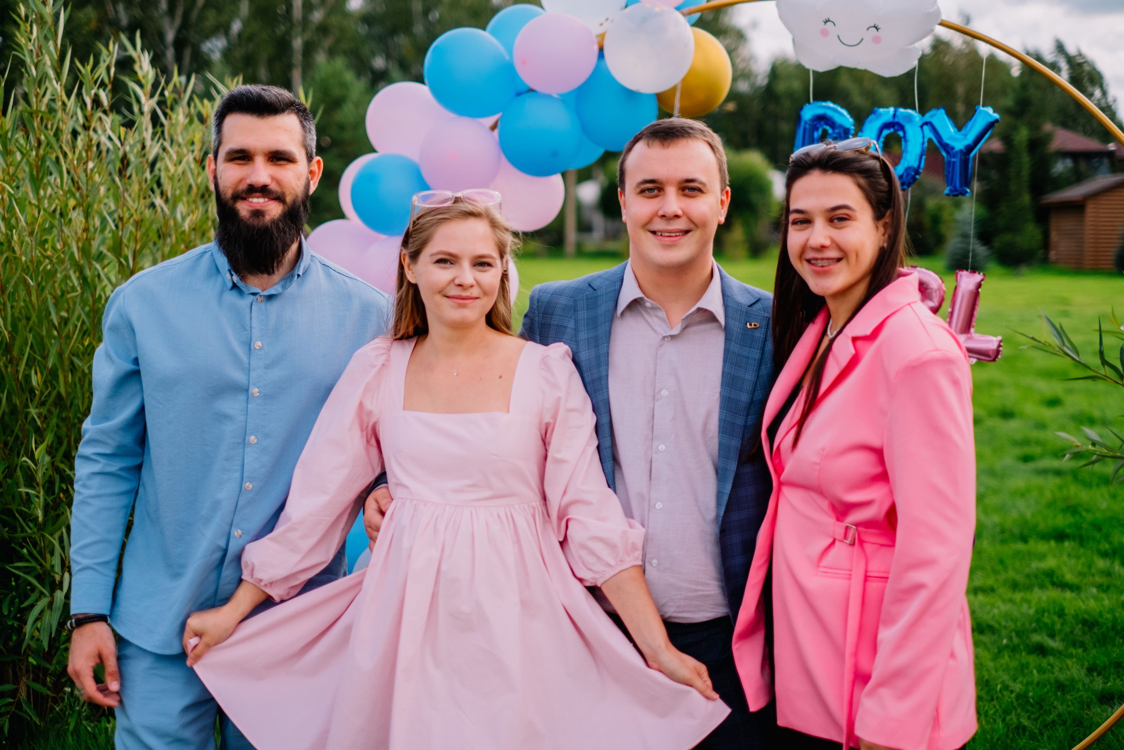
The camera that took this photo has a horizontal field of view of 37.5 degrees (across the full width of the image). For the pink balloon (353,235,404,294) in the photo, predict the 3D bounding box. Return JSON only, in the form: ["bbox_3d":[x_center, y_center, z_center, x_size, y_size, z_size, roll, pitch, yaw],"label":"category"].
[{"bbox_3d":[-0.418,-0.241,4.182,0.222,0.226,0.247,0,5,0],"label":"pink balloon"}]

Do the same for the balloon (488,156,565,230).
[{"bbox_3d":[-0.092,-0.467,4.200,0.205,0.205,0.213,0,5,0],"label":"balloon"}]

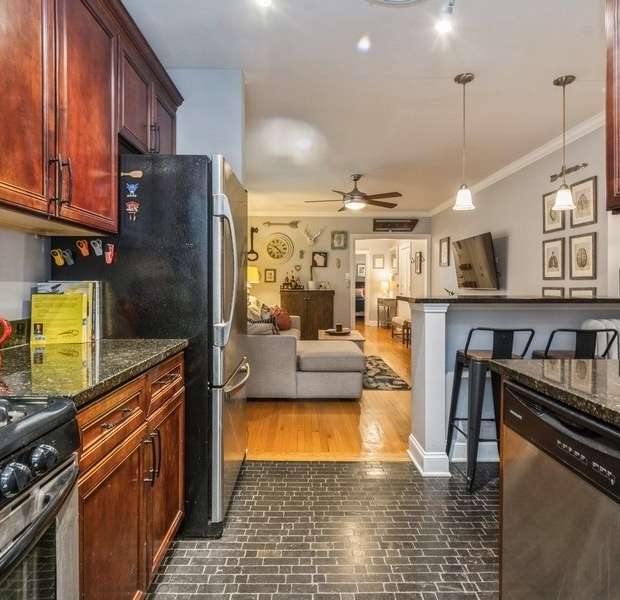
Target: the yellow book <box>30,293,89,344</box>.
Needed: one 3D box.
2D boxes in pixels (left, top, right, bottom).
[{"bbox_3d":[-1.065,0.082,1.600,0.220,0.210,0.025,0,1,-3],"label":"yellow book"}]

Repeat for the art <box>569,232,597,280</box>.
[{"bbox_3d":[2.402,-0.375,3.315,0.025,0.405,0.325,0,1,-1],"label":"art"}]

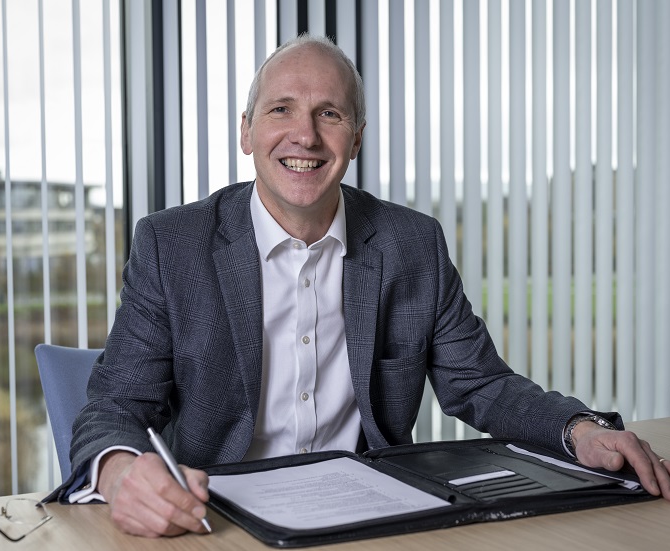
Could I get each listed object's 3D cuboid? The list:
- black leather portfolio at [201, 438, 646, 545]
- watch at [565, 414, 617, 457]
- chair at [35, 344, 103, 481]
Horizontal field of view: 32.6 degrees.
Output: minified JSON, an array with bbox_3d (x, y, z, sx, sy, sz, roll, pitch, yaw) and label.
[{"bbox_3d":[0.104,0.253,1.419,0.510,0.025,0.315,-2,3,-24],"label":"black leather portfolio"},{"bbox_3d":[0.338,0.214,1.516,0.067,0.057,0.040,25,1,-38],"label":"watch"},{"bbox_3d":[-0.195,0.550,1.838,0.550,0.860,0.580,-2,3,-25],"label":"chair"}]

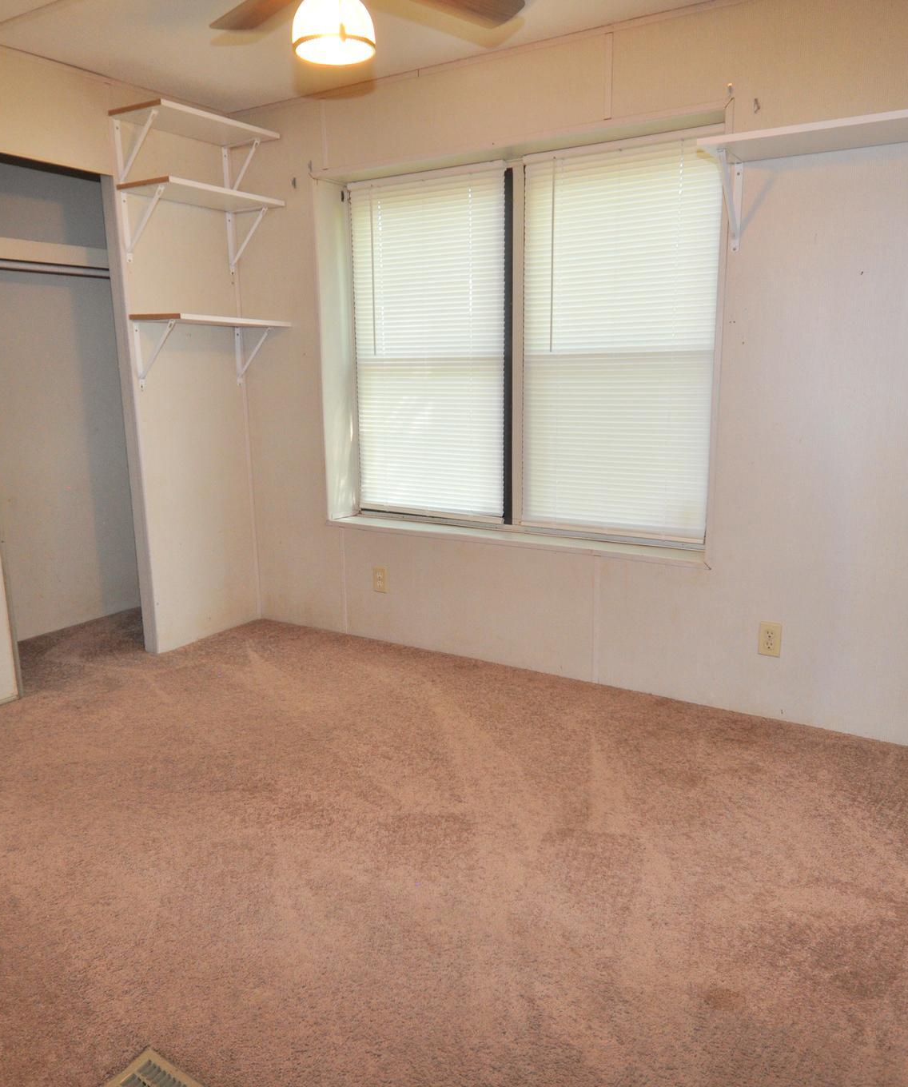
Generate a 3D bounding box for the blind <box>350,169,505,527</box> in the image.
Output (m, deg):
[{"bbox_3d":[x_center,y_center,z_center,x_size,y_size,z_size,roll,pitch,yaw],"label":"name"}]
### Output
[{"bbox_3d":[-0.118,-0.800,3.472,0.780,1.390,0.100,7,14,33],"label":"blind"}]

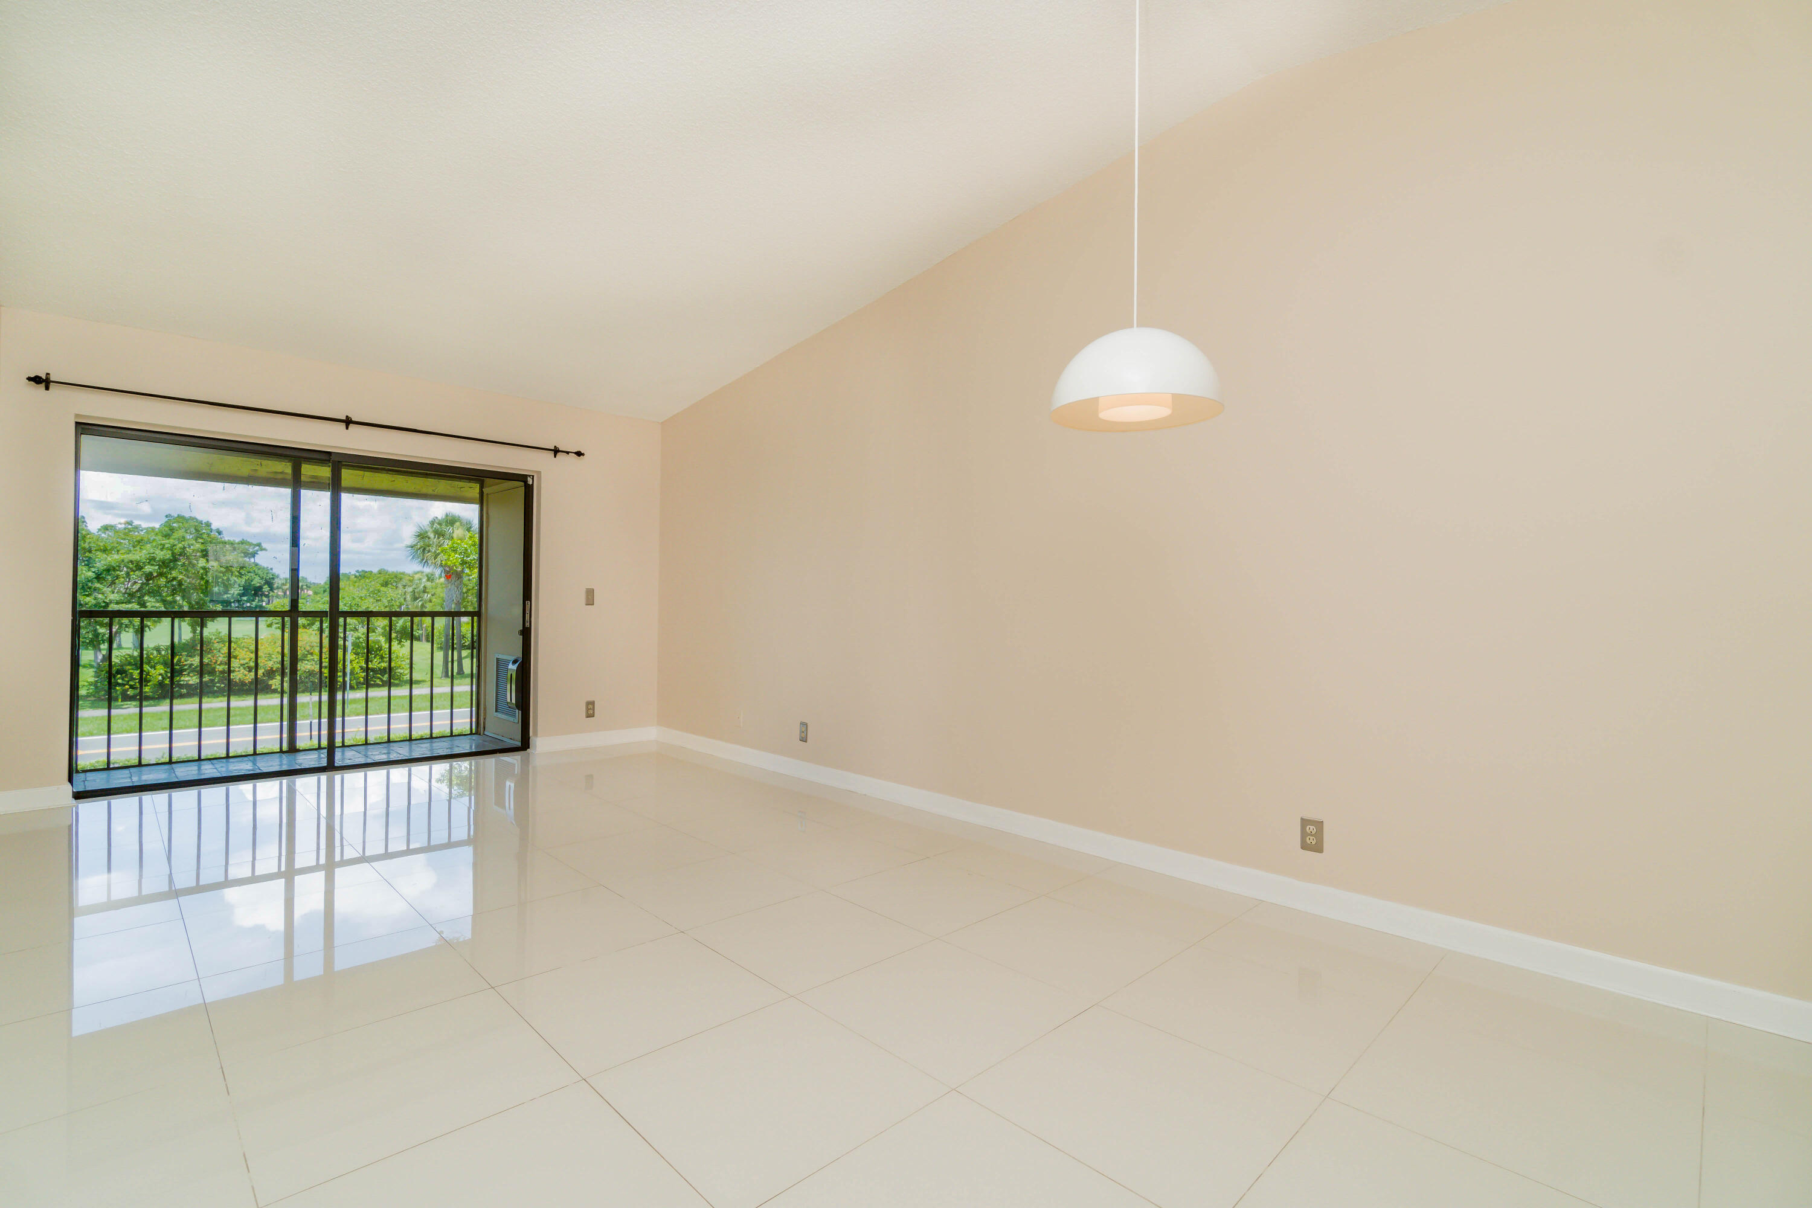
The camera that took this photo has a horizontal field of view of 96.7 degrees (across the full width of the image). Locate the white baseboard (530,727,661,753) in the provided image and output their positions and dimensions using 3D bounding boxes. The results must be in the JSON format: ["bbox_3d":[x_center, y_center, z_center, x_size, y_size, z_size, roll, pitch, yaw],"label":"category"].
[{"bbox_3d":[-2.393,1.059,6.296,0.959,0.112,0.020,1,0,-44],"label":"white baseboard"}]

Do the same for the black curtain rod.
[{"bbox_3d":[-3.495,-1.144,5.147,2.880,0.090,0.090,1,0,-44],"label":"black curtain rod"}]

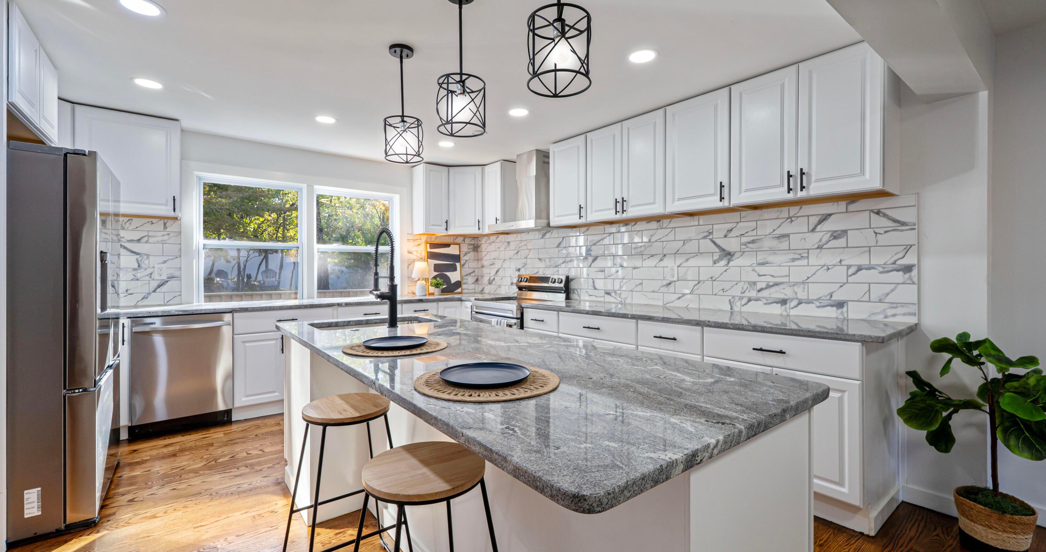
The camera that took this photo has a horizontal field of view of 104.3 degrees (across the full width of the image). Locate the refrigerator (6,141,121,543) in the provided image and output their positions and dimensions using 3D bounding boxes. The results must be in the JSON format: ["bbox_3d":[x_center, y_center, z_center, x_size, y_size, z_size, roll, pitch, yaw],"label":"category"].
[{"bbox_3d":[-2.755,0.319,2.159,0.789,1.858,0.899,-1,1,-39],"label":"refrigerator"}]

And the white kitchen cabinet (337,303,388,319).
[{"bbox_3d":[-1.689,0.722,4.241,0.630,0.876,0.622,0,1,-40],"label":"white kitchen cabinet"}]

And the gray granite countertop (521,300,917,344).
[{"bbox_3d":[1.053,0.268,2.970,0.658,0.035,2.559,-1,1,-40],"label":"gray granite countertop"}]

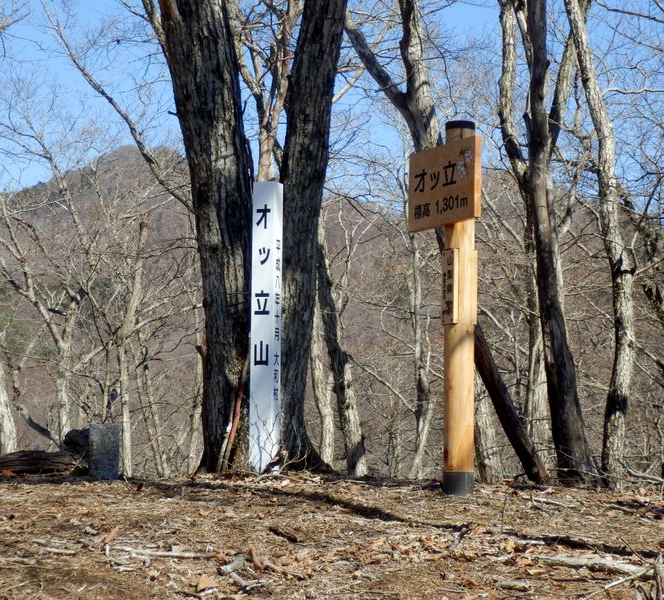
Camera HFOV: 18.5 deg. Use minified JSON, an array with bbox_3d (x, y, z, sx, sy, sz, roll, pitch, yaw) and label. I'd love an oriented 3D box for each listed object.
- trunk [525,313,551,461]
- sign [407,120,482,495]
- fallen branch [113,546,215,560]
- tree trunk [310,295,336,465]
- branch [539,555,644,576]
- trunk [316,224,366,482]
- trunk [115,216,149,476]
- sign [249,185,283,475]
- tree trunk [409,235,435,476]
[{"bbox_3d":[1.394,0.586,13.800,0.149,1.004,0.129,0,-4,0],"label":"trunk"},{"bbox_3d":[0.604,0.035,9.888,0.195,1.821,0.585,3,-5,-32],"label":"sign"},{"bbox_3d":[-0.690,1.031,8.300,0.477,0.029,0.041,1,-4,25],"label":"fallen branch"},{"bbox_3d":[-0.055,0.514,13.200,0.117,1.105,0.097,-3,-4,0],"label":"tree trunk"},{"bbox_3d":[1.015,1.044,8.000,0.493,0.035,0.039,2,-2,38],"label":"branch"},{"bbox_3d":[0.052,0.284,12.600,0.149,1.600,0.124,-7,-4,0],"label":"trunk"},{"bbox_3d":[-1.239,0.284,12.600,0.167,1.613,0.099,0,-4,0],"label":"trunk"},{"bbox_3d":[-0.336,0.146,10.400,0.118,1.488,0.118,-1,-5,20],"label":"sign"},{"bbox_3d":[0.578,0.363,13.200,0.143,1.585,0.097,0,-4,0],"label":"tree trunk"}]

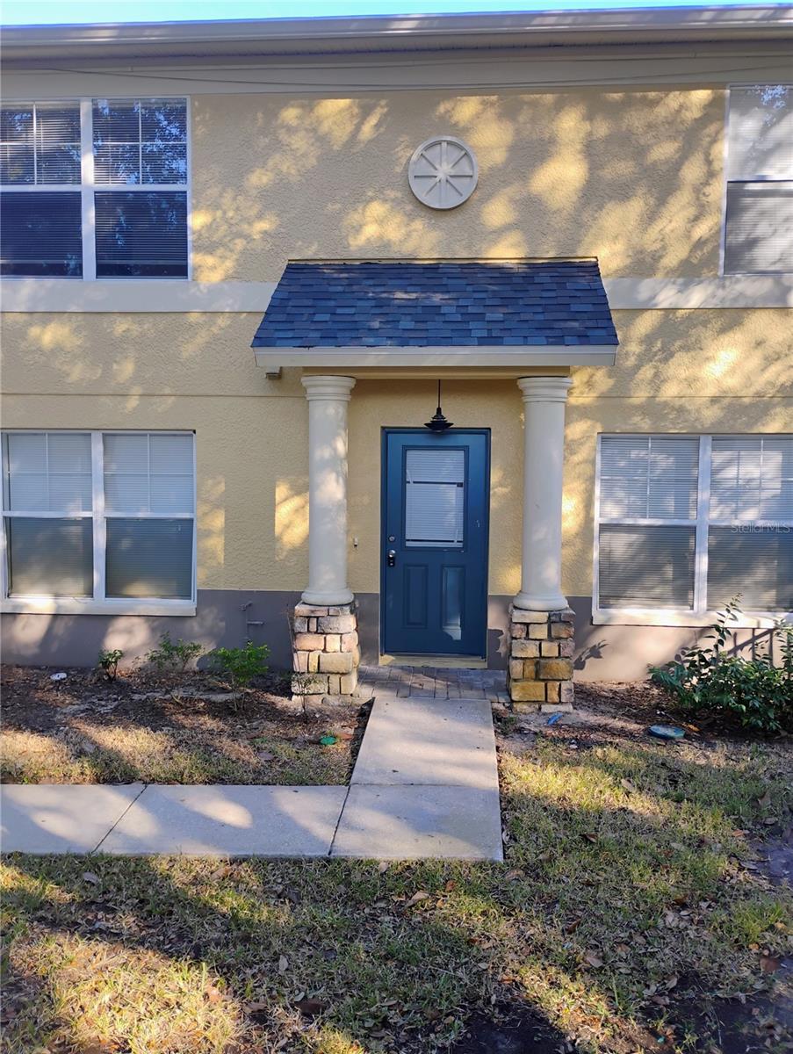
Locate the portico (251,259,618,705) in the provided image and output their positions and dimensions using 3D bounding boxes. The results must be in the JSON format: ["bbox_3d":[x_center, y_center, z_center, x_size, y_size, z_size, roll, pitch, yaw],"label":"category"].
[{"bbox_3d":[0.320,-0.460,7.080,2.740,3.740,1.250,1,4,4],"label":"portico"}]

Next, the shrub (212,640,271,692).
[{"bbox_3d":[-1.258,1.155,6.908,0.448,0.458,0.410,1,4,4],"label":"shrub"}]

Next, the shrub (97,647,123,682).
[{"bbox_3d":[-2.541,1.216,7.574,0.226,0.284,0.210,1,4,4],"label":"shrub"}]

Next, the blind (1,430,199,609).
[{"bbox_3d":[-2.784,-0.101,7.994,1.850,1.628,0.060,1,4,4],"label":"blind"}]

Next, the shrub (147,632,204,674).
[{"bbox_3d":[-1.946,1.116,7.505,0.484,0.357,0.400,1,4,4],"label":"shrub"}]

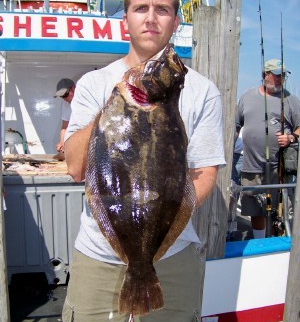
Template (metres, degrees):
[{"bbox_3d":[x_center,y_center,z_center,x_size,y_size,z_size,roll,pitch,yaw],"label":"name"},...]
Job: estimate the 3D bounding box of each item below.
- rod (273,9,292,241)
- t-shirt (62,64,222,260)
[{"bbox_3d":[0.947,-0.196,3.015,0.090,1.681,0.120,3,9,30],"label":"rod"},{"bbox_3d":[-0.015,-0.009,1.420,0.540,0.700,0.310,1,9,0],"label":"t-shirt"}]

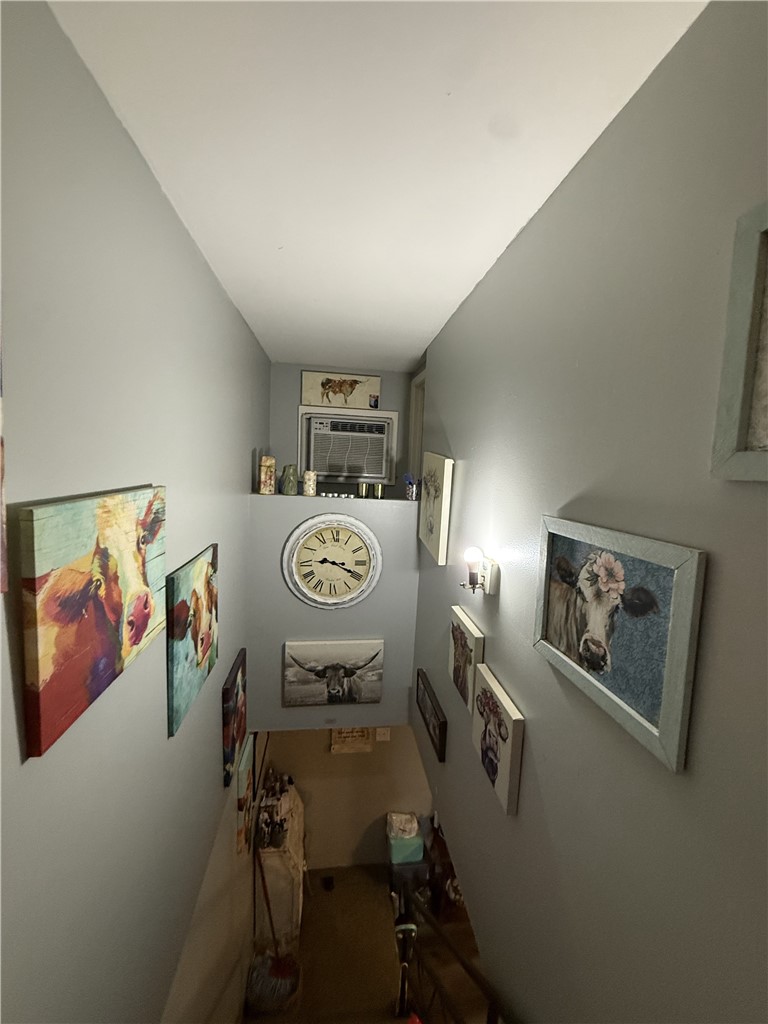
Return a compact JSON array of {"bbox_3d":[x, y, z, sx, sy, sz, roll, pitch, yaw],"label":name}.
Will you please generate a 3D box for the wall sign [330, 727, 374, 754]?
[{"bbox_3d":[-0.276,2.027,3.718,0.382,0.302,0.024,1,6,-7],"label":"wall sign"}]

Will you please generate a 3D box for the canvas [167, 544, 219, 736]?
[{"bbox_3d":[-0.685,0.419,1.516,0.021,0.502,0.497,1,6,-7],"label":"canvas"}]

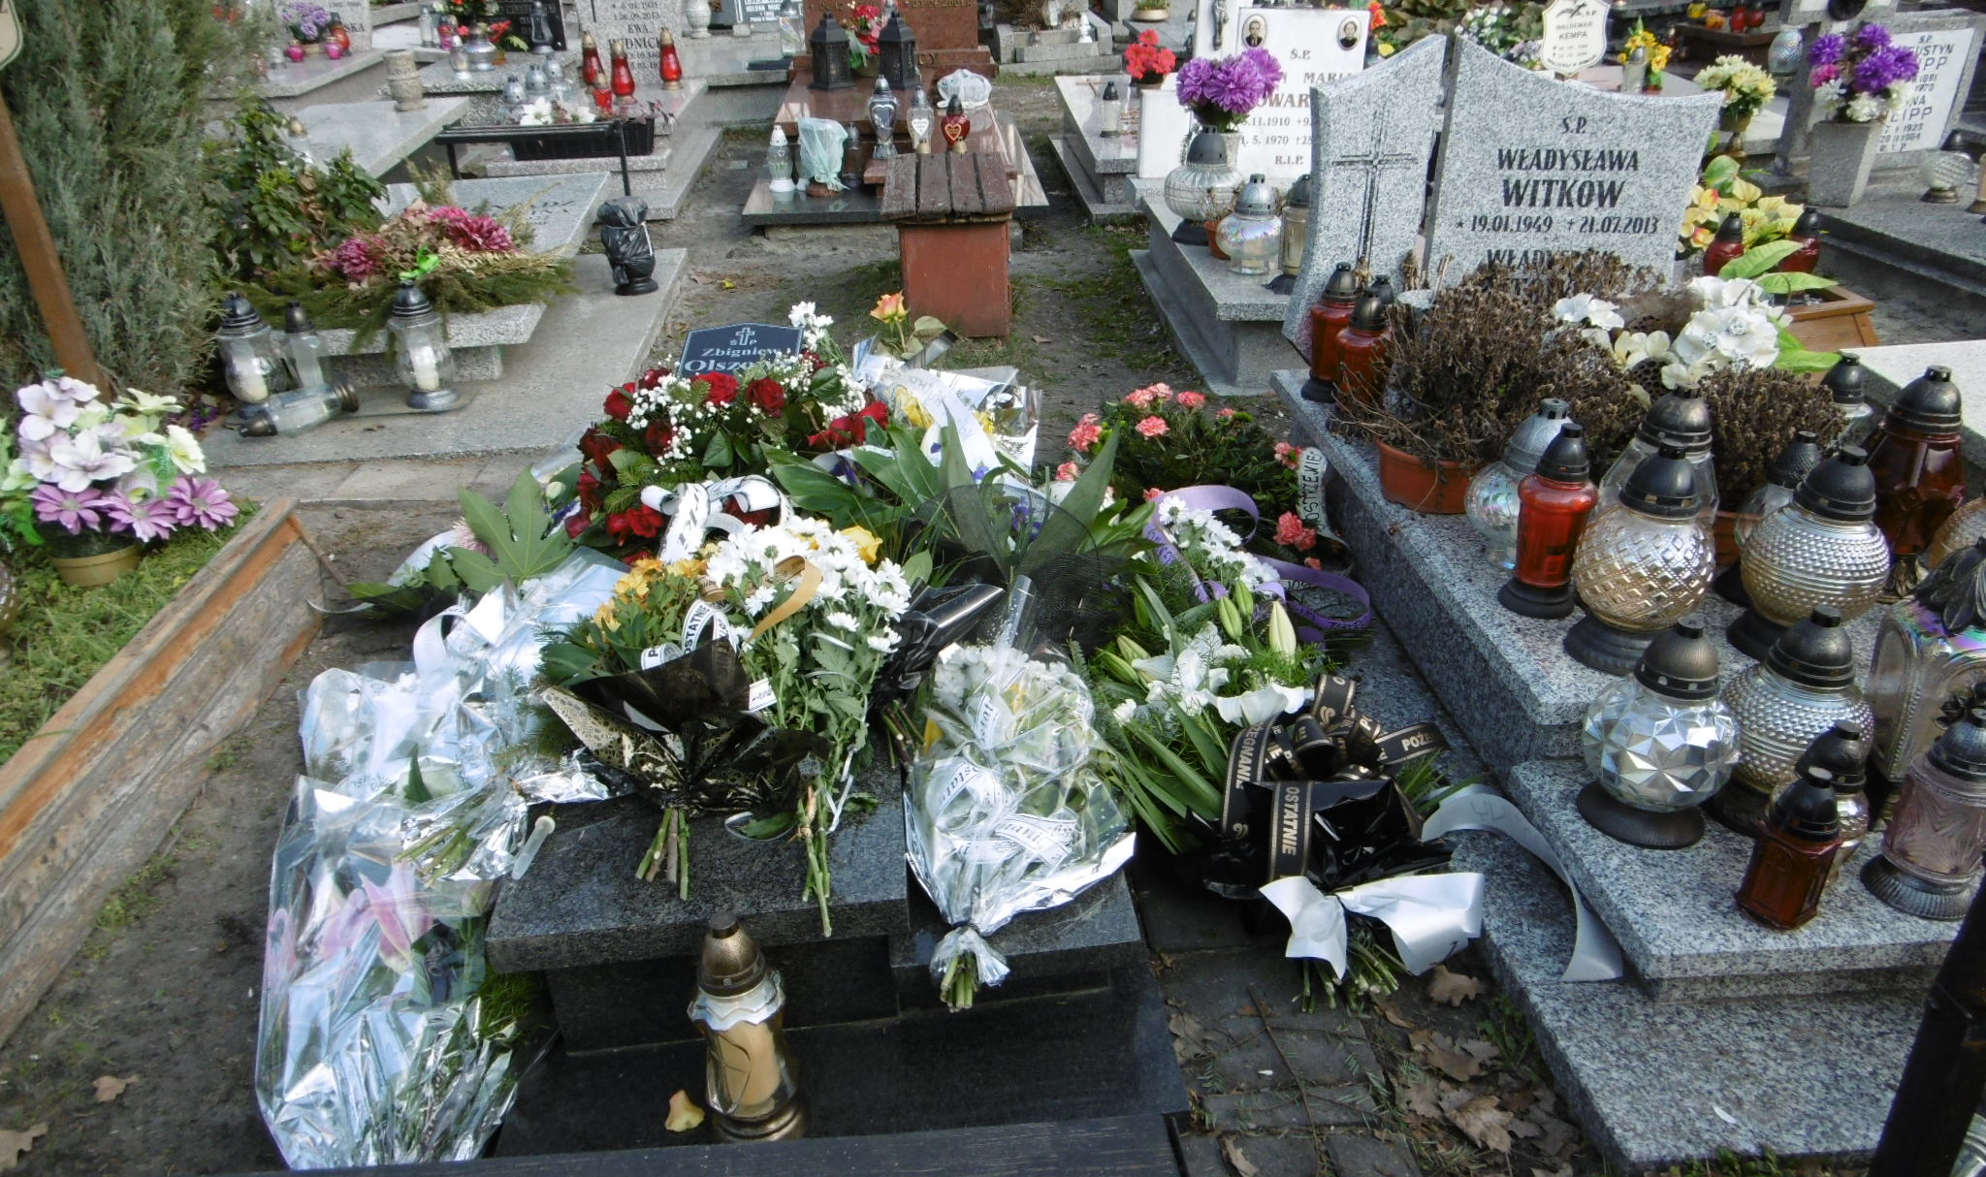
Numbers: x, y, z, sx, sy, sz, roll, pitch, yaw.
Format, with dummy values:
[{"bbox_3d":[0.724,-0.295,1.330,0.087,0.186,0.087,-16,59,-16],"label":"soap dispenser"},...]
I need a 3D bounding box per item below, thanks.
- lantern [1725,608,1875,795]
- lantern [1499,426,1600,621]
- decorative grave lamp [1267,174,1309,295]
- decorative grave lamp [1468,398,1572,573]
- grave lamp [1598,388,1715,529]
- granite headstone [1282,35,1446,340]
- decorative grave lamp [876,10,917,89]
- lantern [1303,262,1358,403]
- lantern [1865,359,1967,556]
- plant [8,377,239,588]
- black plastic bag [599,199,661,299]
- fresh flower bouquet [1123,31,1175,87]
[{"bbox_3d":[1.210,0.183,2.065,0.207,0.324,0.207,-3,29,-4],"label":"lantern"},{"bbox_3d":[0.924,-0.119,2.272,0.130,0.312,0.130,-3,29,-3],"label":"lantern"},{"bbox_3d":[0.916,-1.062,4.106,0.155,0.325,0.155,-3,29,-4],"label":"decorative grave lamp"},{"bbox_3d":[0.982,-0.187,2.463,0.220,0.293,0.220,-2,27,-4],"label":"decorative grave lamp"},{"bbox_3d":[1.139,-0.183,2.360,0.200,0.330,0.200,-3,29,-3],"label":"grave lamp"},{"bbox_3d":[0.873,-0.896,3.298,0.310,0.800,0.100,-2,27,-4],"label":"granite headstone"},{"bbox_3d":[-0.561,-3.128,7.951,0.235,0.400,0.235,-1,27,-3],"label":"decorative grave lamp"},{"bbox_3d":[0.775,-0.585,3.131,0.122,0.301,0.122,-3,29,-3],"label":"lantern"},{"bbox_3d":[1.668,-0.200,2.489,0.165,0.412,0.165,-3,29,-4],"label":"lantern"},{"bbox_3d":[-1.692,-0.202,2.675,0.400,0.398,0.360,-3,29,-4],"label":"plant"},{"bbox_3d":[-1.212,-1.138,4.563,0.205,0.302,0.190,-3,29,-3],"label":"black plastic bag"},{"bbox_3d":[0.533,-1.793,4.659,0.160,0.161,0.160,-3,29,-3],"label":"fresh flower bouquet"}]

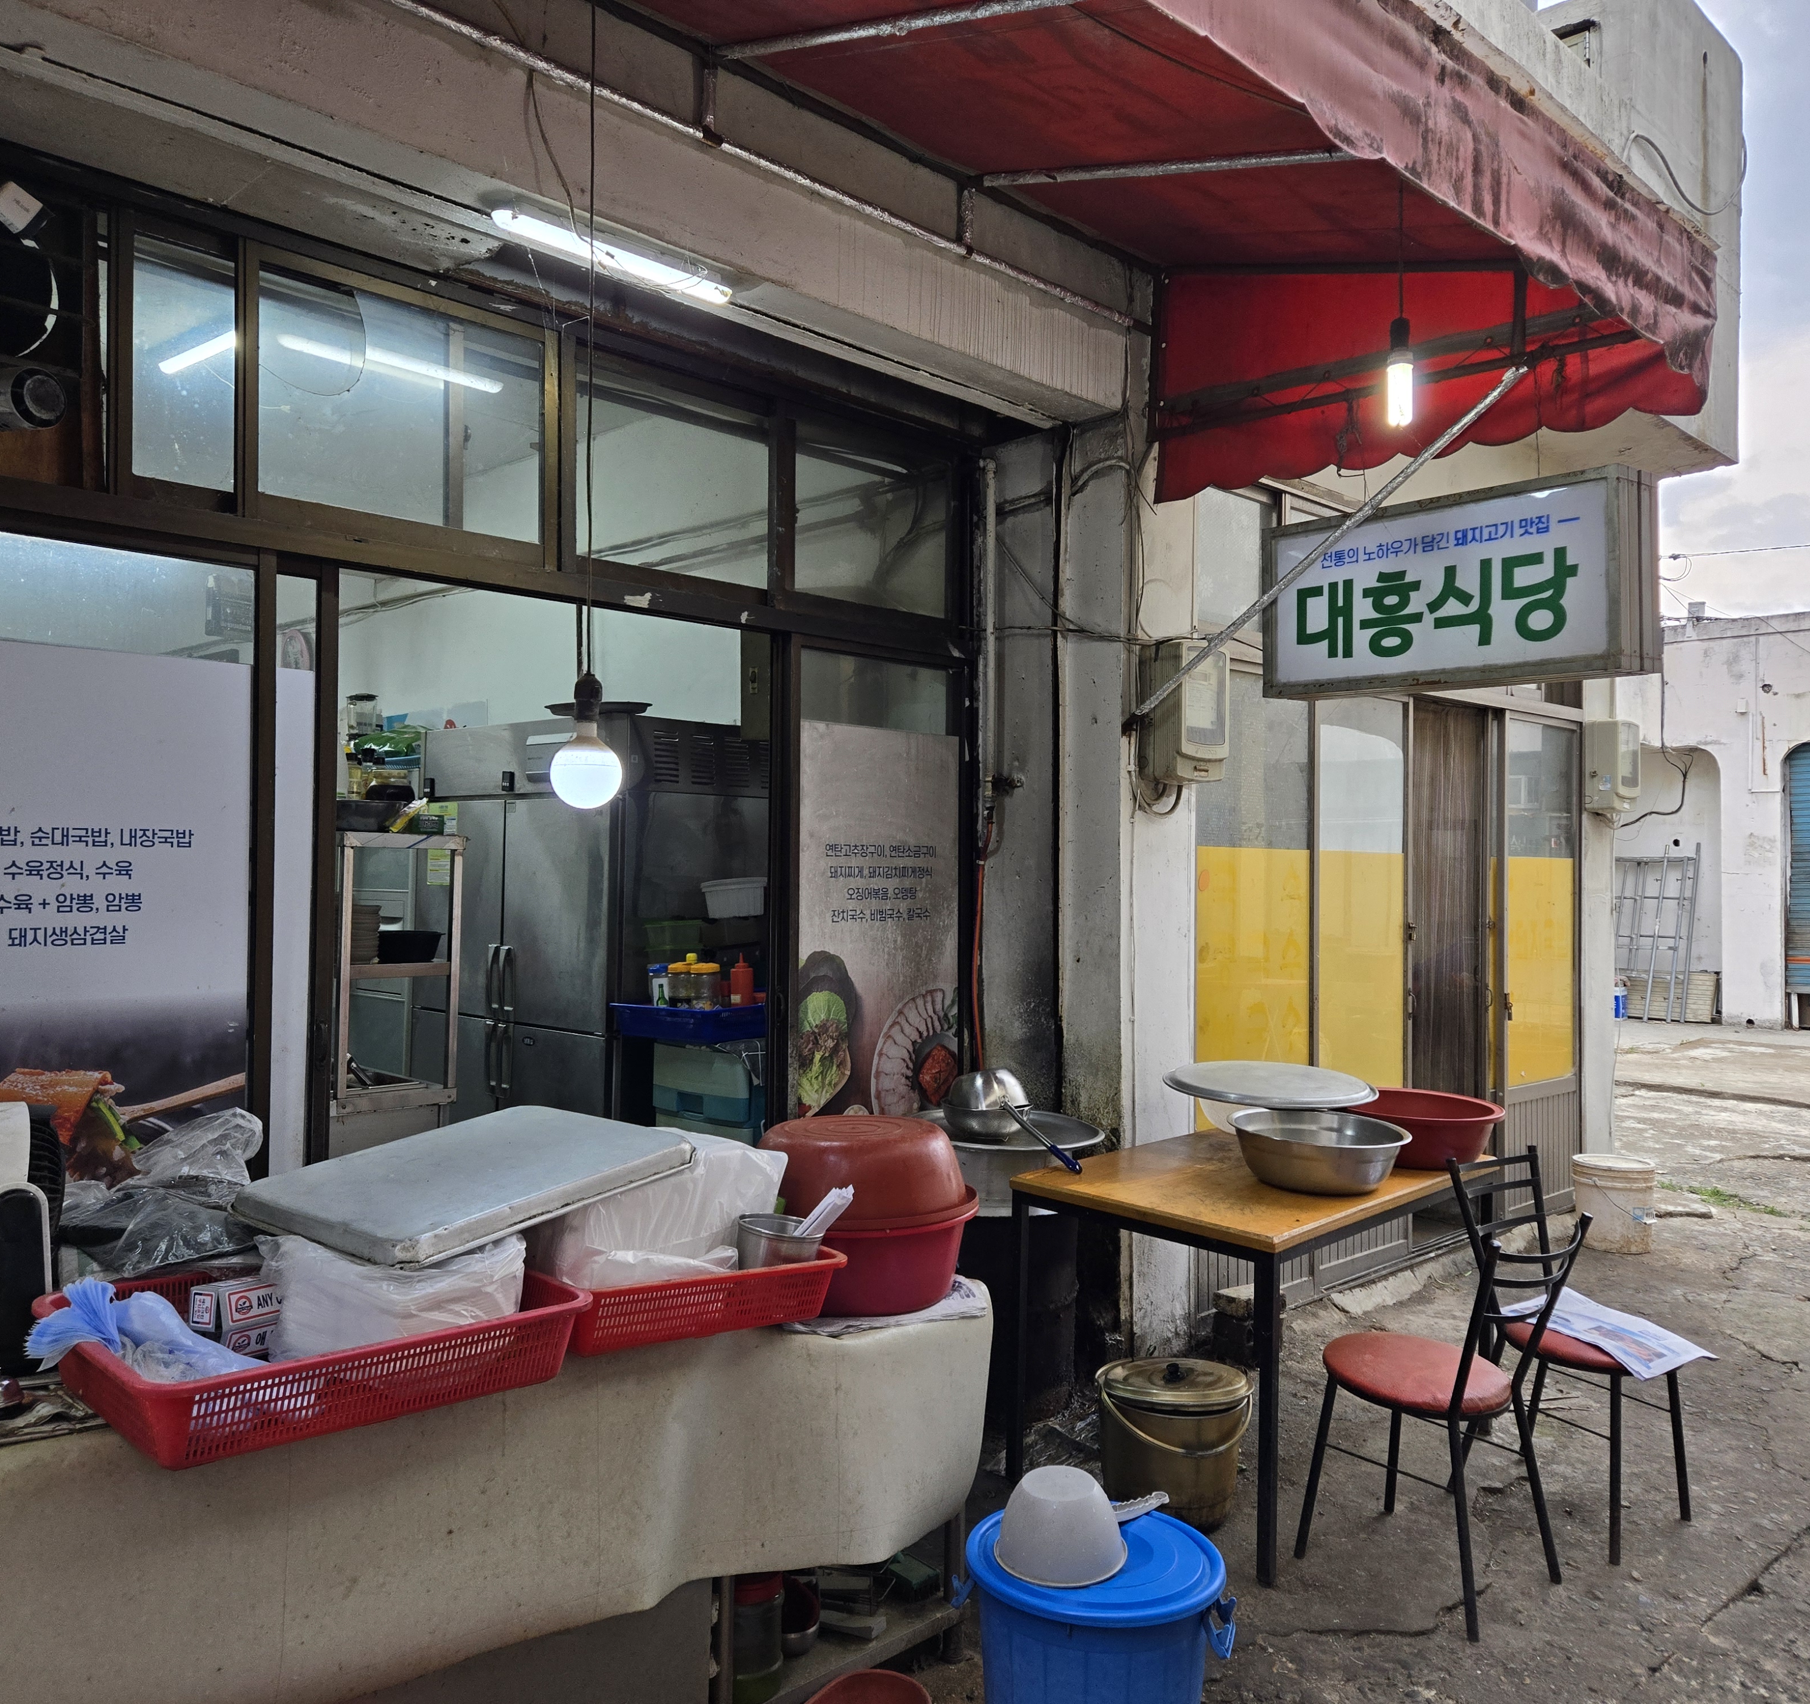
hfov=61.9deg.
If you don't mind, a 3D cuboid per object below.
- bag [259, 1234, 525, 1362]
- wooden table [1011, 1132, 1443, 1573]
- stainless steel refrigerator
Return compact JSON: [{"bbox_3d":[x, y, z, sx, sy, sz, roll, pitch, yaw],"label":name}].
[{"bbox_3d":[-0.850,0.729,2.490,0.340,0.200,0.250,0,-1,37],"label":"bag"},{"bbox_3d":[0.934,1.198,3.933,0.744,0.748,1.175,2,2,44],"label":"wooden table"},{"bbox_3d":[-1.105,0.519,5.486,1.200,1.900,0.800,0,-1,42],"label":"stainless steel refrigerator"}]

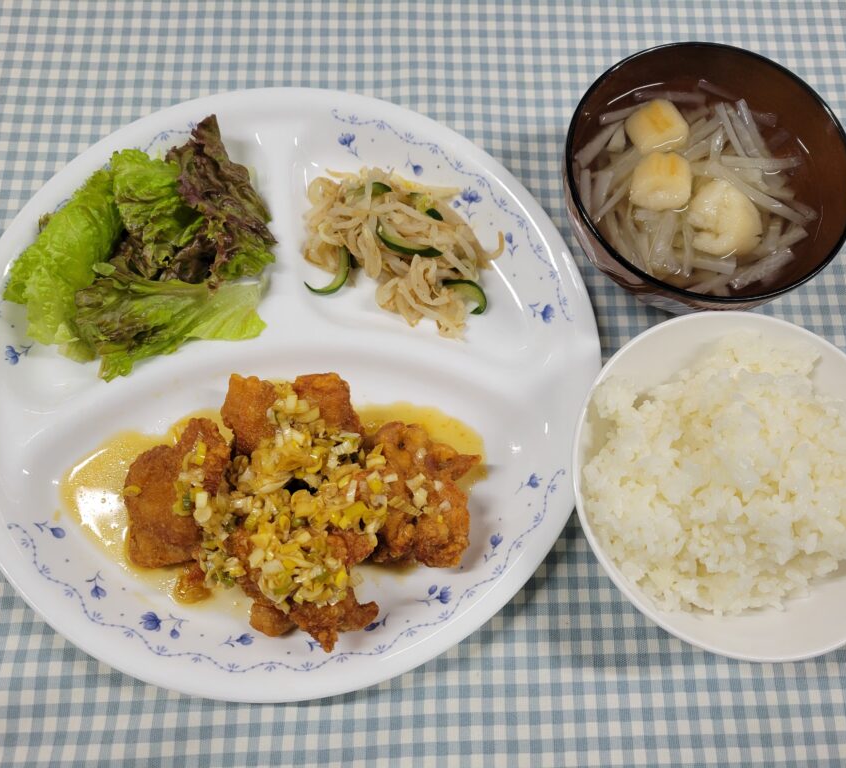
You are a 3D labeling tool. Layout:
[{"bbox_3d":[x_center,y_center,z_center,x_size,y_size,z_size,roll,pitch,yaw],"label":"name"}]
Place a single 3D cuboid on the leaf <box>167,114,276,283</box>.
[{"bbox_3d":[-0.086,-0.080,0.324,0.036,0.029,0.070,-22,76,-8],"label":"leaf"}]

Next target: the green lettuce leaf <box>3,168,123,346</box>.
[{"bbox_3d":[-0.145,-0.056,0.316,0.040,0.030,0.075,17,74,3],"label":"green lettuce leaf"}]

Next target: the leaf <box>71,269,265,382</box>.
[{"bbox_3d":[-0.103,-0.031,0.314,0.073,0.025,0.045,-16,75,-7],"label":"leaf"}]

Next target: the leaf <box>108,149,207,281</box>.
[{"bbox_3d":[-0.112,-0.074,0.322,0.039,0.028,0.062,-29,77,-10],"label":"leaf"}]

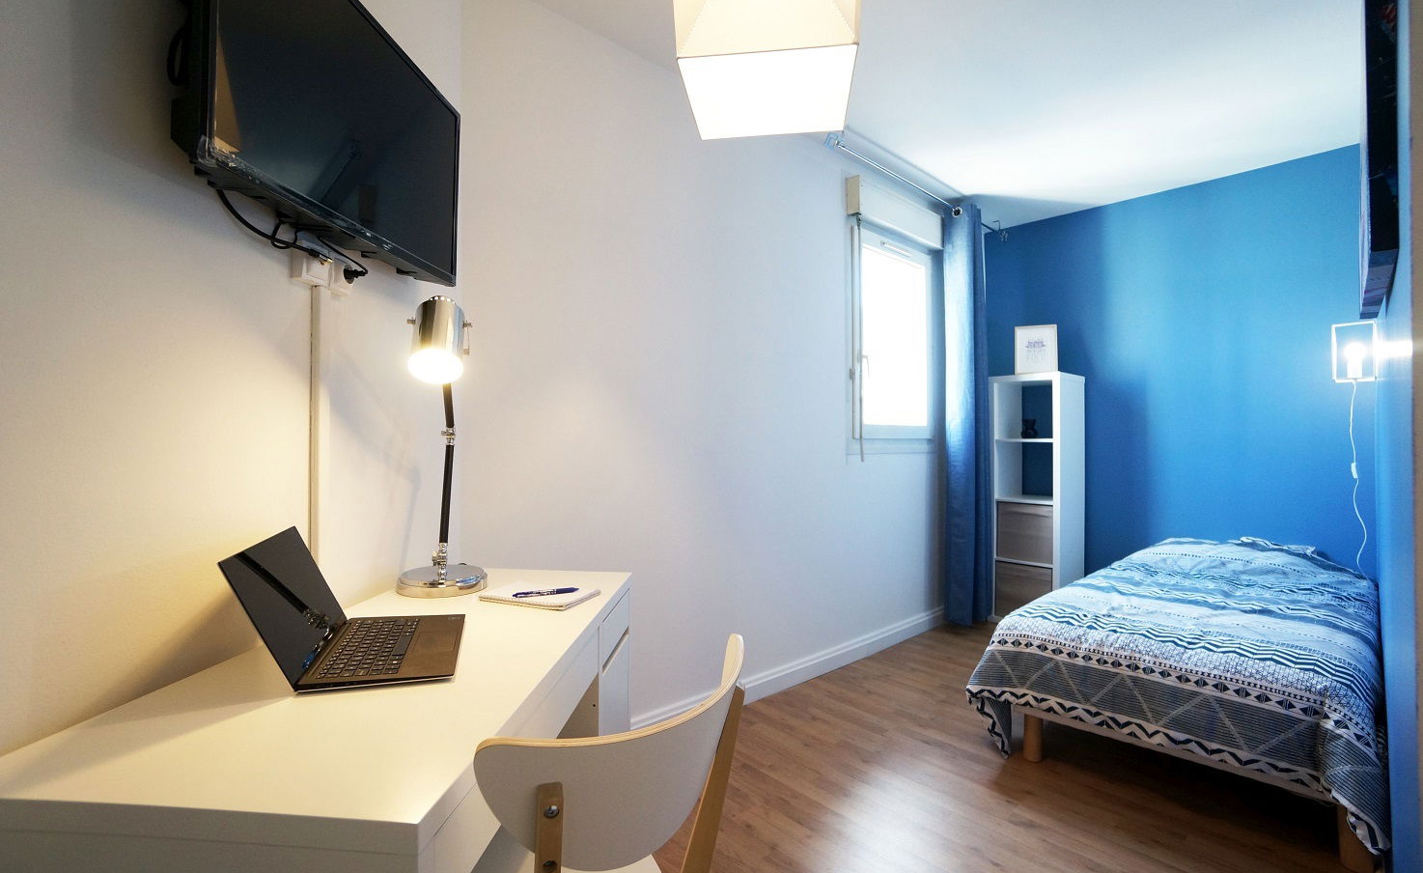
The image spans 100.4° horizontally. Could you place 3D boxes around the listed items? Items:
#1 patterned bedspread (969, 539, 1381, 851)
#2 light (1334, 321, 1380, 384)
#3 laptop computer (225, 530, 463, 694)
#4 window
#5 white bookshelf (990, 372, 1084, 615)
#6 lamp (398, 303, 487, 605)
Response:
[{"bbox_3d":[1.985,0.778,2.388,1.930,0.510,0.990,0,0,-41],"label":"patterned bedspread"},{"bbox_3d":[2.688,-0.357,2.474,0.100,0.235,0.120,0,0,-41],"label":"light"},{"bbox_3d":[-0.566,0.263,0.971,0.284,0.195,0.304,0,0,-19],"label":"laptop computer"},{"bbox_3d":[0.974,-0.496,3.116,0.770,1.060,0.080,0,0,-41],"label":"window"},{"bbox_3d":[1.965,0.380,3.598,0.390,1.470,0.420,0,0,-41],"label":"white bookshelf"},{"bbox_3d":[-0.643,0.010,1.415,0.210,0.690,0.250,0,0,-18],"label":"lamp"}]

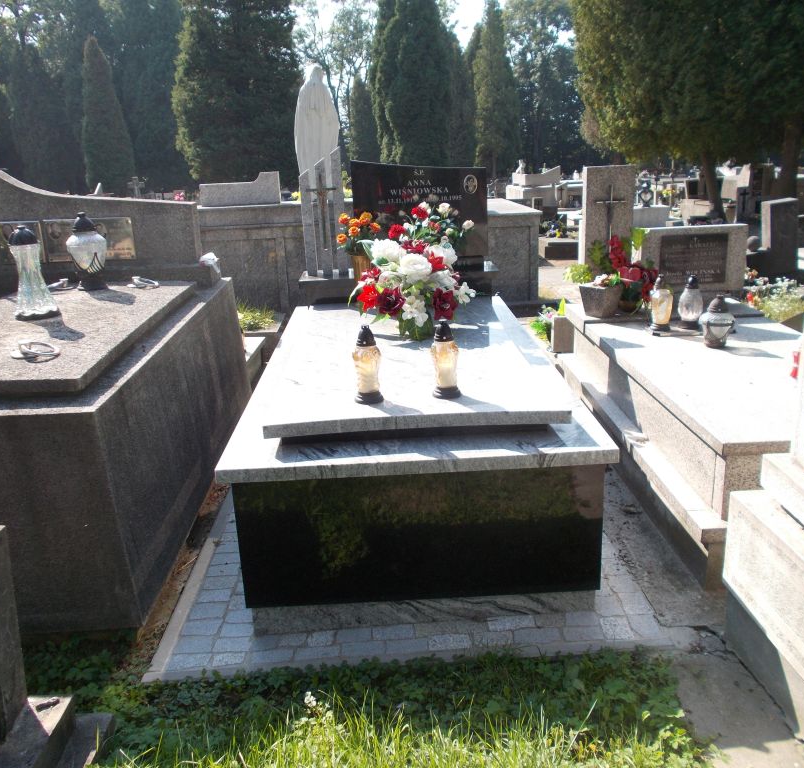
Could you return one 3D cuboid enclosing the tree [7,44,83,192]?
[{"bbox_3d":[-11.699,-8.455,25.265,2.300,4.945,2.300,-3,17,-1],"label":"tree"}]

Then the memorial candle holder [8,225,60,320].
[{"bbox_3d":[-1.506,-0.458,3.121,0.172,0.342,0.172,-3,17,-1],"label":"memorial candle holder"}]

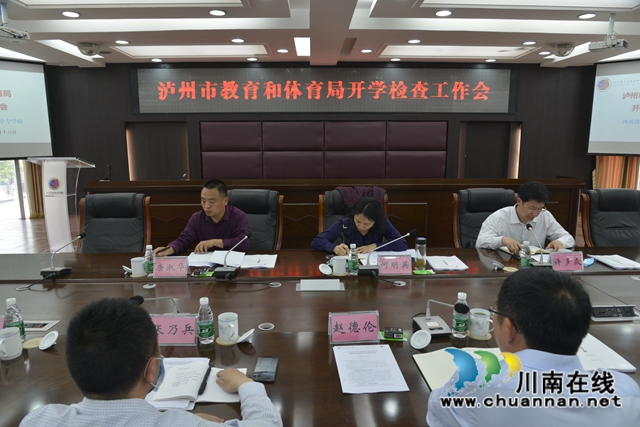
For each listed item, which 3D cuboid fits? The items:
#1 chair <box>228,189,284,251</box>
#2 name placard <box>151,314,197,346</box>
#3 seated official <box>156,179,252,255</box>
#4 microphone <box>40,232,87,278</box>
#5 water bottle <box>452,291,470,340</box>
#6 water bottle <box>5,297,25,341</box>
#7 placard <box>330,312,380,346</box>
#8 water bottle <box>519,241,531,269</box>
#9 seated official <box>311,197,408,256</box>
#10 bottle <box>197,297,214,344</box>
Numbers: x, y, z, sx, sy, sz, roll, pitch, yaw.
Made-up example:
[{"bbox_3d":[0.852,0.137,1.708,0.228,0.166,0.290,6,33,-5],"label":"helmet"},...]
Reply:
[{"bbox_3d":[-0.607,0.408,3.473,0.630,1.130,0.680,0,9,-2],"label":"chair"},{"bbox_3d":[-0.562,0.446,1.664,0.190,0.110,0.086,0,9,-1],"label":"name placard"},{"bbox_3d":[-0.840,0.356,3.354,0.660,1.270,0.780,2,9,12],"label":"seated official"},{"bbox_3d":[-1.527,0.252,2.603,0.125,0.185,0.389,1,10,4],"label":"microphone"},{"bbox_3d":[0.568,0.406,1.709,0.060,0.175,0.060,0,9,0],"label":"water bottle"},{"bbox_3d":[-1.190,0.419,1.659,0.060,0.178,0.060,0,10,0],"label":"water bottle"},{"bbox_3d":[0.134,0.442,1.691,0.190,0.110,0.086,-1,9,-8],"label":"placard"},{"bbox_3d":[1.244,0.259,2.585,0.060,0.178,0.060,0,10,0],"label":"water bottle"},{"bbox_3d":[0.291,0.423,3.215,0.643,1.131,0.724,0,10,0],"label":"seated official"},{"bbox_3d":[-0.446,0.418,1.666,0.060,0.178,0.060,0,10,0],"label":"bottle"}]

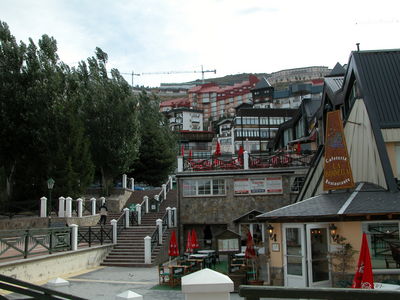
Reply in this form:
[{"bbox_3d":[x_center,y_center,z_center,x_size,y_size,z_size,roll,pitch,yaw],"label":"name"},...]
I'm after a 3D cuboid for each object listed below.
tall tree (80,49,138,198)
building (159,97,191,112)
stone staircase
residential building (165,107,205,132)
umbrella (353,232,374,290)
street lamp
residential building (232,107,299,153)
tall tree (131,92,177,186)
[{"bbox_3d":[-8.268,-2.775,36.947,5.600,13.610,5.600,-1,-8,0],"label":"tall tree"},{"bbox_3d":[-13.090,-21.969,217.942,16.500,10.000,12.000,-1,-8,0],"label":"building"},{"bbox_3d":[-4.200,4.705,29.500,4.500,4.700,18.500,-2,-8,3],"label":"stone staircase"},{"bbox_3d":[-7.129,-12.878,186.000,12.500,11.500,12.500,4,-10,-34],"label":"residential building"},{"bbox_3d":[4.169,3.227,10.450,0.550,2.150,0.550,-1,-8,0],"label":"umbrella"},{"bbox_3d":[-9.454,3.230,25.697,0.450,2.840,0.450,-1,-8,0],"label":"street lamp"},{"bbox_3d":[15.173,-3.905,102.419,16.500,11.700,11.000,0,-8,-6],"label":"residential building"},{"bbox_3d":[-5.963,-1.383,51.859,5.800,12.350,5.800,-1,-8,0],"label":"tall tree"}]

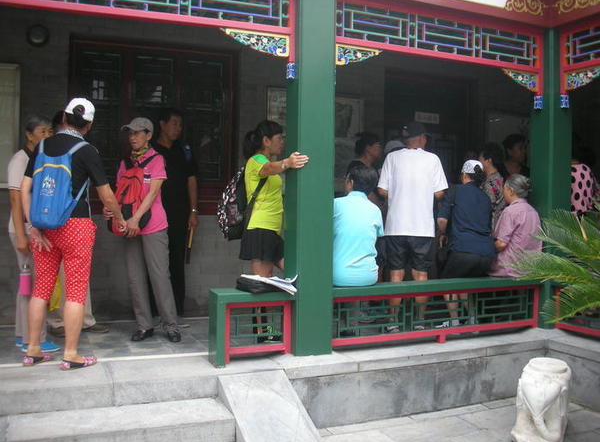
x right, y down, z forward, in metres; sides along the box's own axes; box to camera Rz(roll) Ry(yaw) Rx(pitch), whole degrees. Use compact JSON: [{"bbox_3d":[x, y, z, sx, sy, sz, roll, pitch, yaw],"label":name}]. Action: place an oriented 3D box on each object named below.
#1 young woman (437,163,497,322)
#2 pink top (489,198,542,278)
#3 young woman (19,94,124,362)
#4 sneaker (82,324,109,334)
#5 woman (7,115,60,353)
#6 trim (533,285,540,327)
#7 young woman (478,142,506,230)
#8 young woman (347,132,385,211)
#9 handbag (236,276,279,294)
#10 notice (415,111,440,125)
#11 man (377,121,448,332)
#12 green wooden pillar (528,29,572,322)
[{"bbox_3d":[1.353,0.190,4.900,0.460,1.370,0.460,0,2,-24],"label":"young woman"},{"bbox_3d":[1.774,0.129,5.017,0.430,0.630,0.310,0,2,-34],"label":"pink top"},{"bbox_3d":[-1.439,0.062,3.820,0.520,1.620,0.540,2,2,37],"label":"young woman"},{"bbox_3d":[-1.567,0.801,4.650,0.255,0.095,0.100,1,2,13],"label":"sneaker"},{"bbox_3d":[-1.821,0.079,4.163,0.350,1.600,0.440,1,1,13],"label":"woman"},{"bbox_3d":[1.948,0.708,4.997,0.055,0.335,0.050,0,2,-23],"label":"trim"},{"bbox_3d":[1.722,0.085,5.400,0.330,1.570,0.460,2,2,30],"label":"young woman"},{"bbox_3d":[0.517,0.086,4.989,0.330,1.600,0.450,0,1,-12],"label":"young woman"},{"bbox_3d":[-0.259,0.404,3.973,0.270,0.100,0.210,0,2,-24],"label":"handbag"},{"bbox_3d":[1.352,-1.085,6.420,0.300,0.105,0.015,0,2,-23],"label":"notice"},{"bbox_3d":[0.900,0.034,4.900,0.580,1.680,0.380,1,2,3],"label":"man"},{"bbox_3d":[2.143,-0.351,5.213,0.235,2.500,0.235,0,2,-24],"label":"green wooden pillar"}]

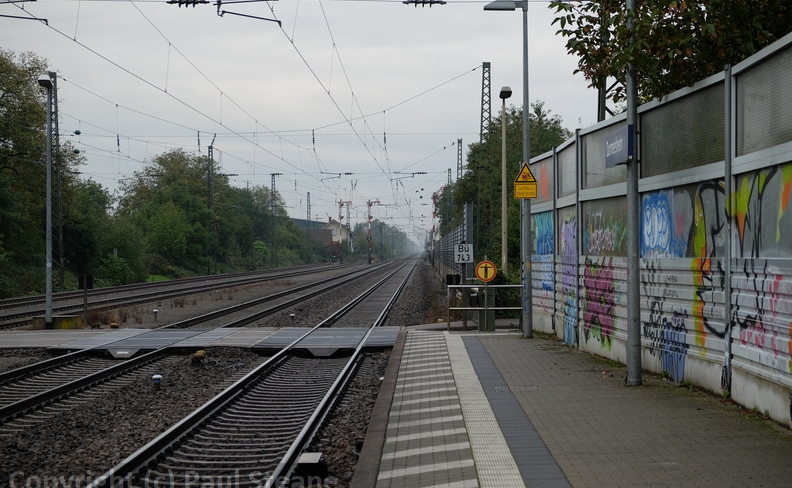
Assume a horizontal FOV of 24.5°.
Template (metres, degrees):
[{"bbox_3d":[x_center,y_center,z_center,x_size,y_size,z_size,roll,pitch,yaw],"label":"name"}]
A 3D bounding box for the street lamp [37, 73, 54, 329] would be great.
[{"bbox_3d":[-9.163,-1.096,47.520,0.360,6.652,0.650,0,0,3],"label":"street lamp"}]

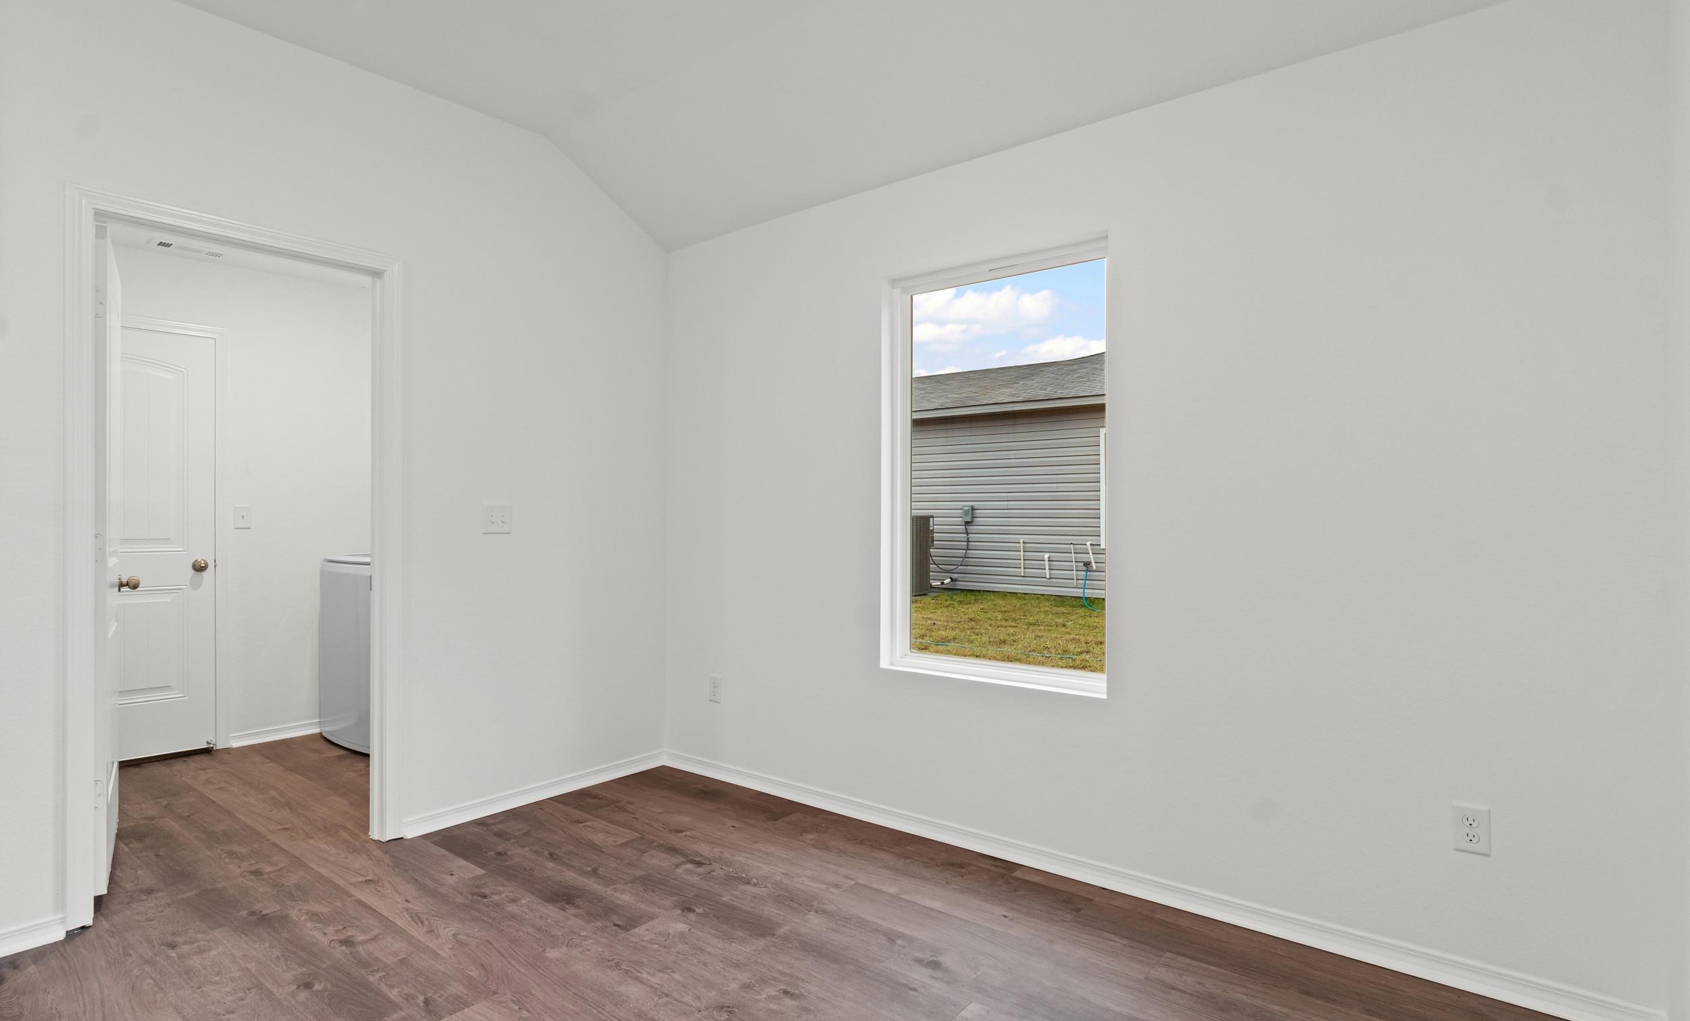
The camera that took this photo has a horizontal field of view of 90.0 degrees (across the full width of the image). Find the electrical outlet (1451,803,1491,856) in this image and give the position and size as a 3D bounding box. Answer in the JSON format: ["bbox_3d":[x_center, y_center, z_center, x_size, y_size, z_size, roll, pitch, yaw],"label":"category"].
[{"bbox_3d":[1.568,0.795,2.113,0.076,0.120,0.010,0,0,38],"label":"electrical outlet"}]

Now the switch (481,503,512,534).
[{"bbox_3d":[-1.393,0.035,3.376,0.010,0.122,0.124,0,0,38],"label":"switch"}]

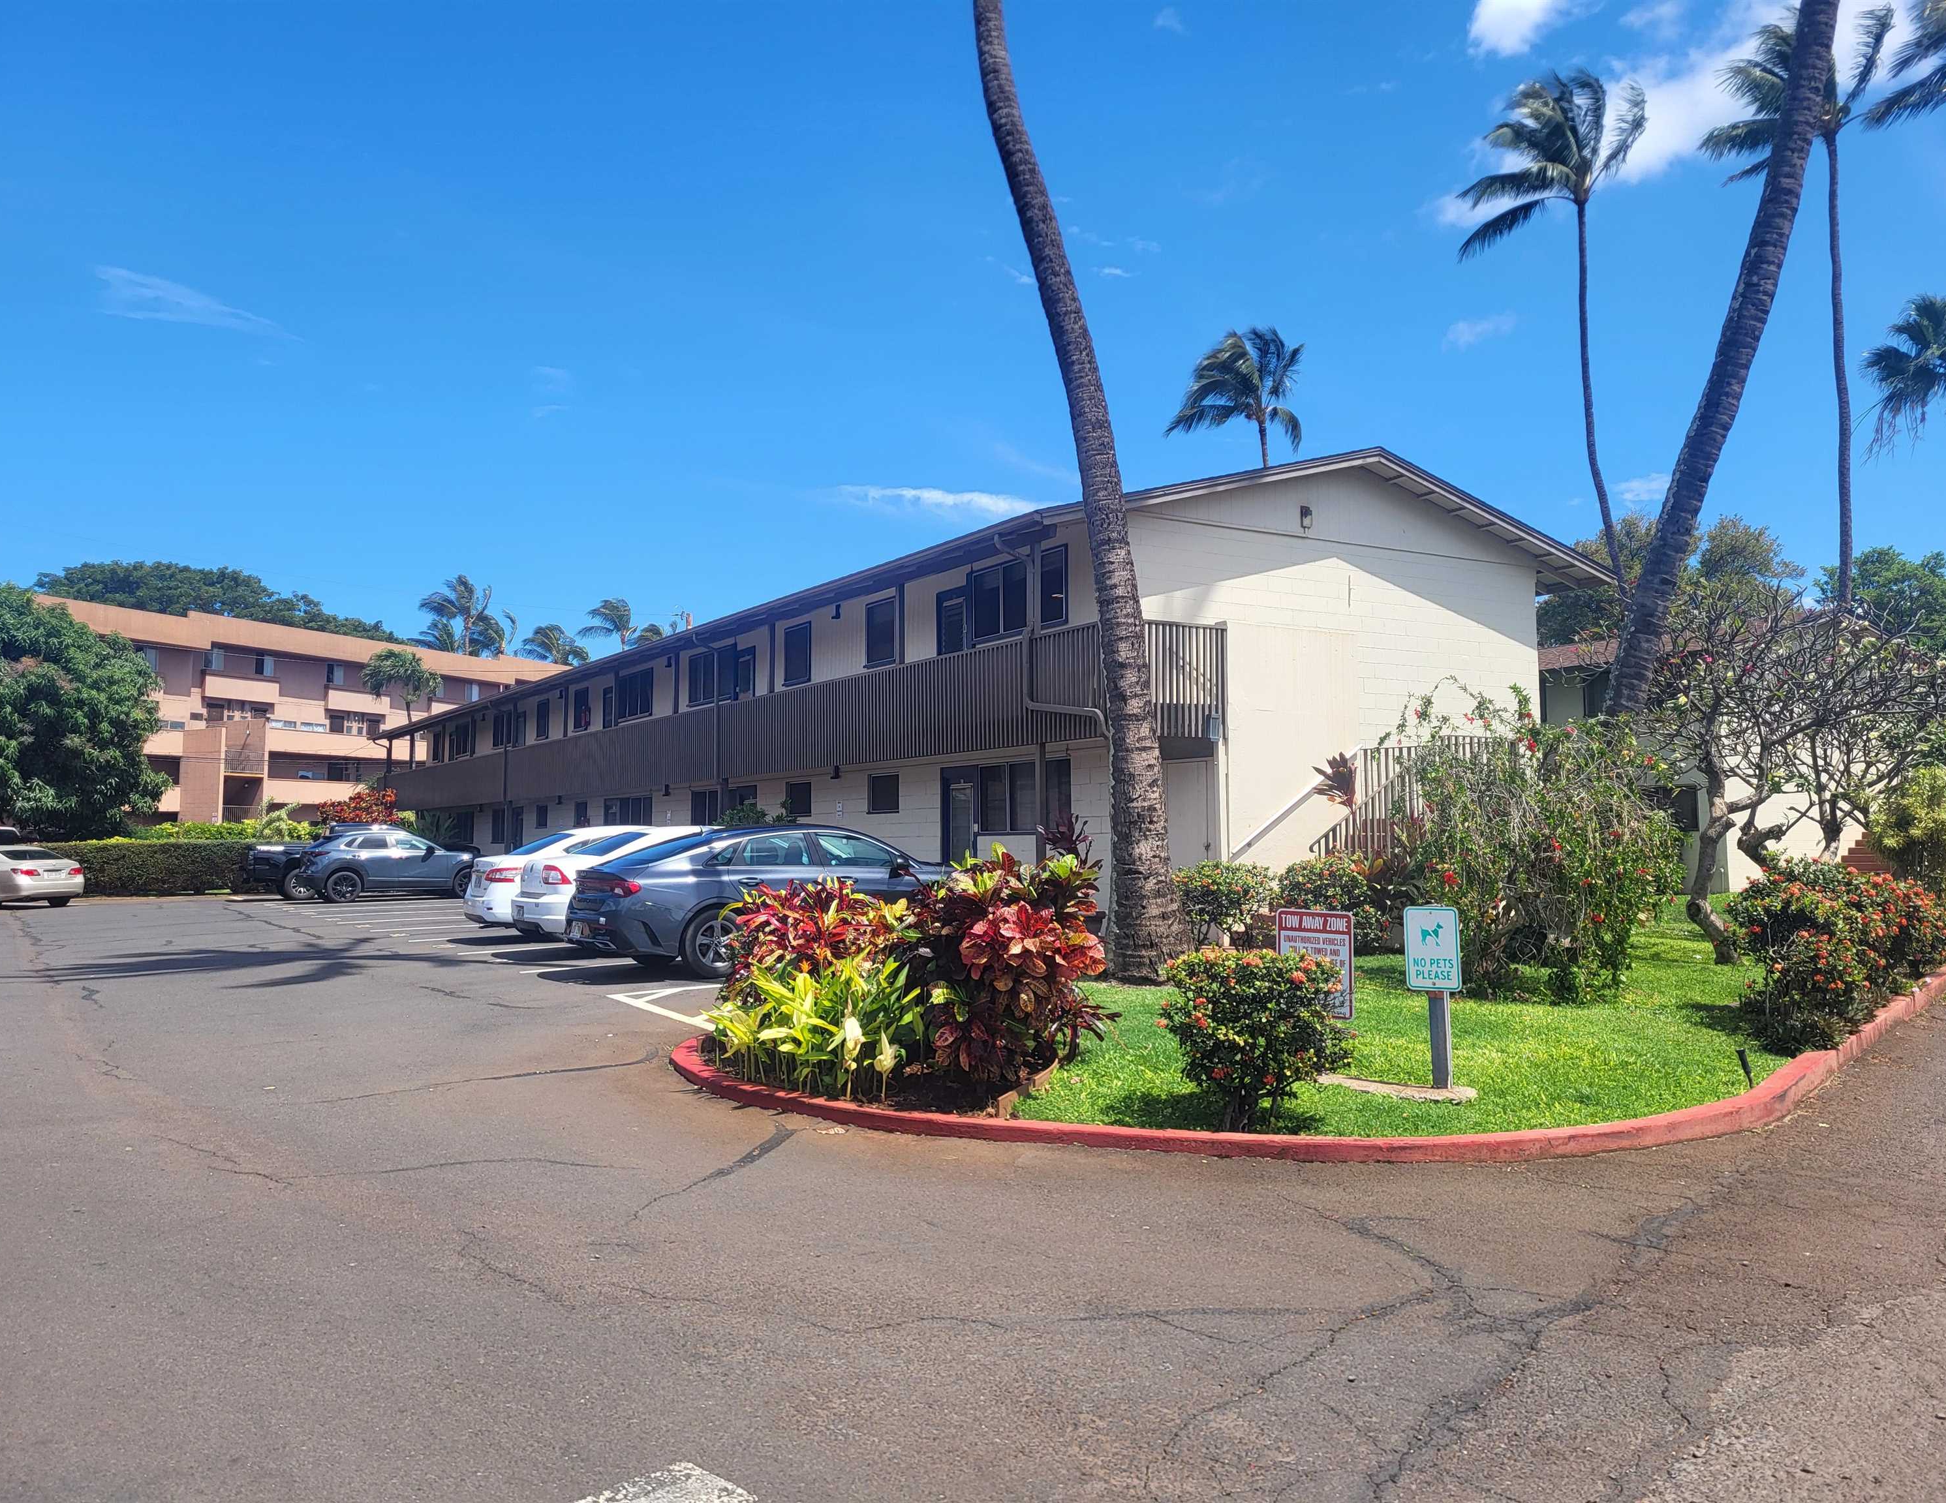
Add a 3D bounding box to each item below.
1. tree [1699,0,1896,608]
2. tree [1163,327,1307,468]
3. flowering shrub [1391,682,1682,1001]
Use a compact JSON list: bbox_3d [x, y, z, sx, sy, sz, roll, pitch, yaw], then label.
[{"bbox_3d":[21.661,-8.390,40.143,5.200,23.765,5.000,-2,-4,29],"label":"tree"},{"bbox_3d":[9.611,-5.445,54.404,5.000,20.080,5.000,0,-3,0],"label":"tree"},{"bbox_3d":[4.800,0.748,12.800,2.400,2.559,2.300,-2,-4,20],"label":"flowering shrub"}]

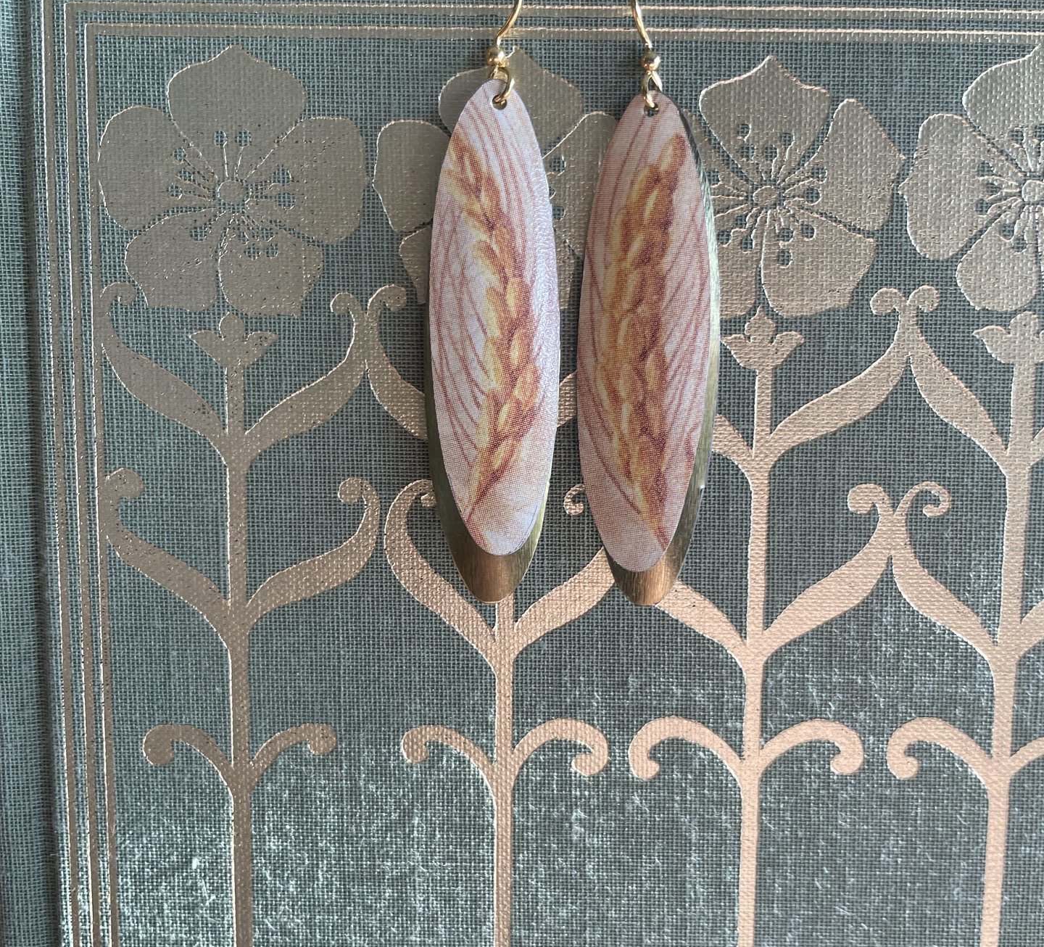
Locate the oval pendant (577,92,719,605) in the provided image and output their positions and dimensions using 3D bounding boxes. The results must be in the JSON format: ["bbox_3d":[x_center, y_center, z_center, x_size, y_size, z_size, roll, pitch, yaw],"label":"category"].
[{"bbox_3d":[0.017,-0.015,0.138,0.019,0.067,0.004,2,8,8],"label":"oval pendant"}]

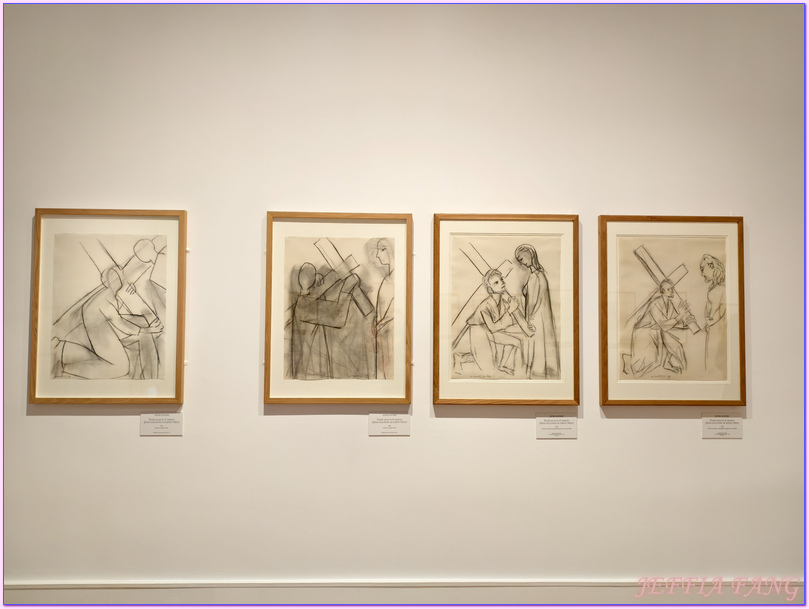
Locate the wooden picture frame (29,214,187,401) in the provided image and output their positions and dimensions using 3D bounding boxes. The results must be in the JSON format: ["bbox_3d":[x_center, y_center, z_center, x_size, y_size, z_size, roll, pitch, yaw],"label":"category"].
[{"bbox_3d":[-1.293,0.009,2.368,0.646,0.847,0.033,0,-2,-2],"label":"wooden picture frame"}]

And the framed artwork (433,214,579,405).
[{"bbox_3d":[0.464,0.024,2.428,0.625,0.820,0.022,0,-2,-2],"label":"framed artwork"}]

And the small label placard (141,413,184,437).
[{"bbox_3d":[-1.069,0.523,2.370,0.185,0.110,0.010,0,-2,-2],"label":"small label placard"}]

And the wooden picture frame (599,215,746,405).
[{"bbox_3d":[1.222,0.029,2.460,0.660,0.858,0.033,0,-2,-2],"label":"wooden picture frame"}]

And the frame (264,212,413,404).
[{"bbox_3d":[-0.290,0.016,2.405,0.646,0.847,0.033,0,-2,-2],"label":"frame"}]

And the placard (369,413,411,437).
[{"bbox_3d":[-0.065,0.532,2.407,0.185,0.110,0.010,0,-2,-2],"label":"placard"}]

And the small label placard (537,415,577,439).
[{"bbox_3d":[0.690,0.551,2.434,0.185,0.110,0.010,0,-2,-2],"label":"small label placard"}]

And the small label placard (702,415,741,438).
[{"bbox_3d":[1.456,0.558,2.462,0.185,0.110,0.010,0,-2,-2],"label":"small label placard"}]

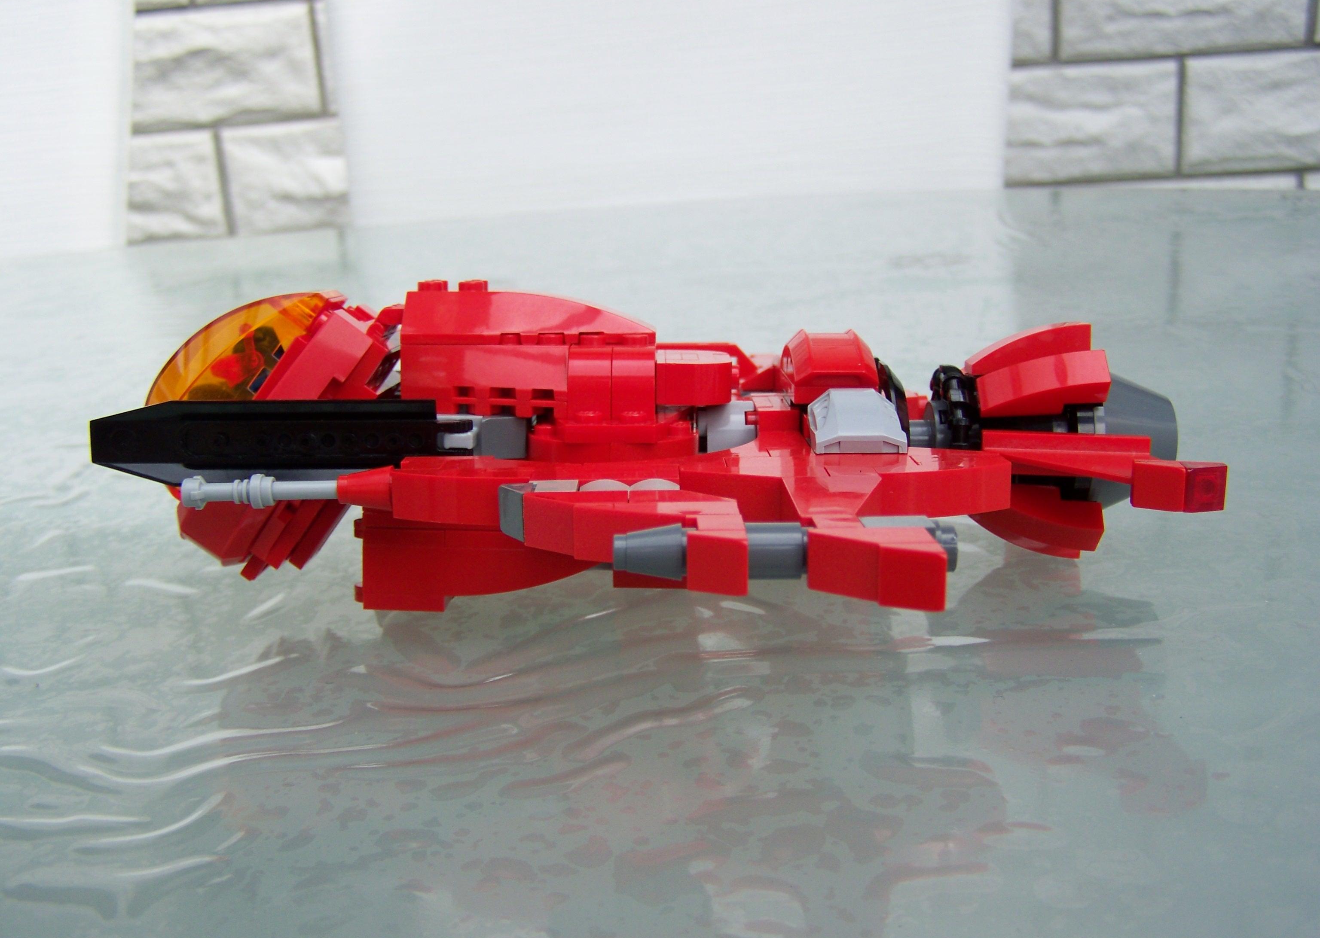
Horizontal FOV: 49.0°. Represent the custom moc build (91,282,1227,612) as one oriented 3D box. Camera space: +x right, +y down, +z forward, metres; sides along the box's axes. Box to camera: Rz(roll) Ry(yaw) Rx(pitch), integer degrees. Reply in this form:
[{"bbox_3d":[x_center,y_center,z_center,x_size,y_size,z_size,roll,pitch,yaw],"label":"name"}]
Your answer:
[{"bbox_3d":[0.001,-0.004,0.285,0.212,0.066,0.198,-1,11,0],"label":"custom moc build"}]

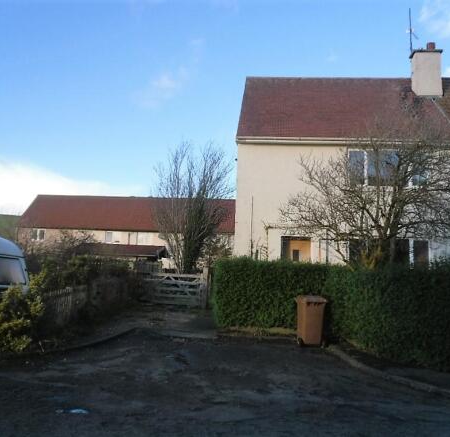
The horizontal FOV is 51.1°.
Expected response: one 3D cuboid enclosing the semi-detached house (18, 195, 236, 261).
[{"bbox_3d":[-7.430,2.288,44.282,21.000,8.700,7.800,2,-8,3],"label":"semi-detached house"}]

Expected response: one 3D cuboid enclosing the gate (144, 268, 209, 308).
[{"bbox_3d":[-1.838,2.532,17.433,2.300,1.350,0.140,2,-8,3],"label":"gate"}]

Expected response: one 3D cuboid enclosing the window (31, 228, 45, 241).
[{"bbox_3d":[-16.400,1.432,41.428,1.350,1.000,0.130,2,-8,3],"label":"window"}]

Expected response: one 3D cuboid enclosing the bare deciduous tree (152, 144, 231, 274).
[{"bbox_3d":[-1.461,0.141,20.809,3.600,7.200,3.400,2,-8,3],"label":"bare deciduous tree"}]

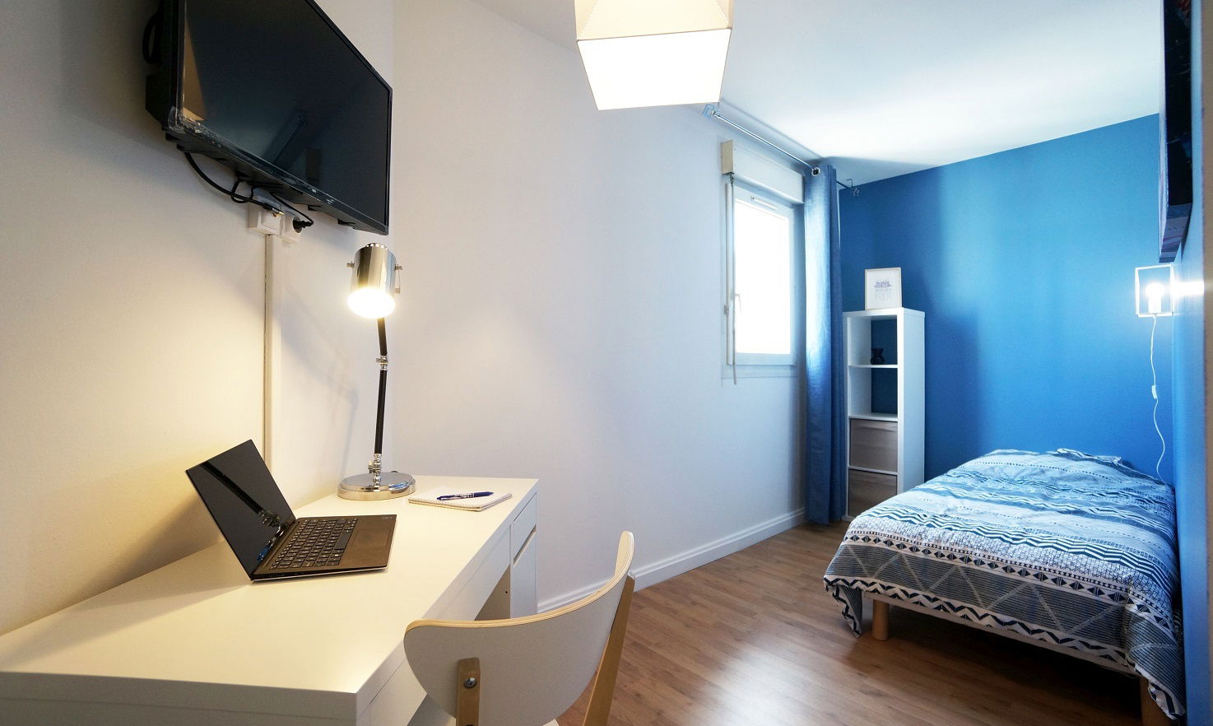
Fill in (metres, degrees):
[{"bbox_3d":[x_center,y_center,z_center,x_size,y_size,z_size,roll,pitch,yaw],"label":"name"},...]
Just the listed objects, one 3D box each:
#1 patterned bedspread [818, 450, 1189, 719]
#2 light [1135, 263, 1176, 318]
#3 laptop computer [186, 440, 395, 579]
[{"bbox_3d":[1.985,0.778,2.388,1.930,0.510,0.990,0,0,-41],"label":"patterned bedspread"},{"bbox_3d":[2.688,-0.357,2.474,0.100,0.235,0.120,0,0,-41],"label":"light"},{"bbox_3d":[-0.566,0.263,0.971,0.284,0.195,0.304,0,0,-19],"label":"laptop computer"}]

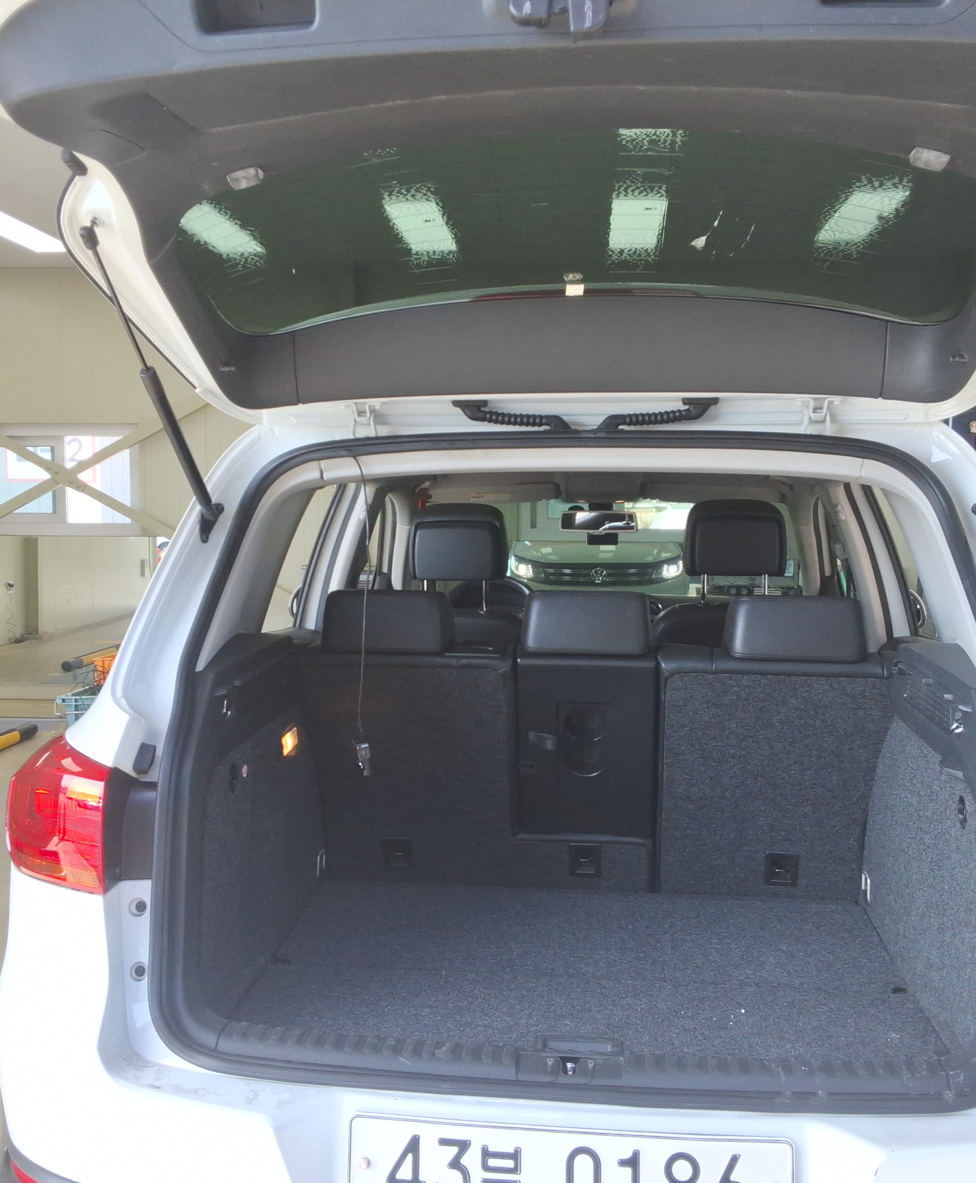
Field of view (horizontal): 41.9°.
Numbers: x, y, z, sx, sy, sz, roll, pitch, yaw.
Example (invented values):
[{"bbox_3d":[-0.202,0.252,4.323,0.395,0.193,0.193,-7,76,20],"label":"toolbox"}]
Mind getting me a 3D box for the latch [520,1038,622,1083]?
[{"bbox_3d":[0.104,0.591,1.603,0.128,0.045,0.055,1,4,6],"label":"latch"}]

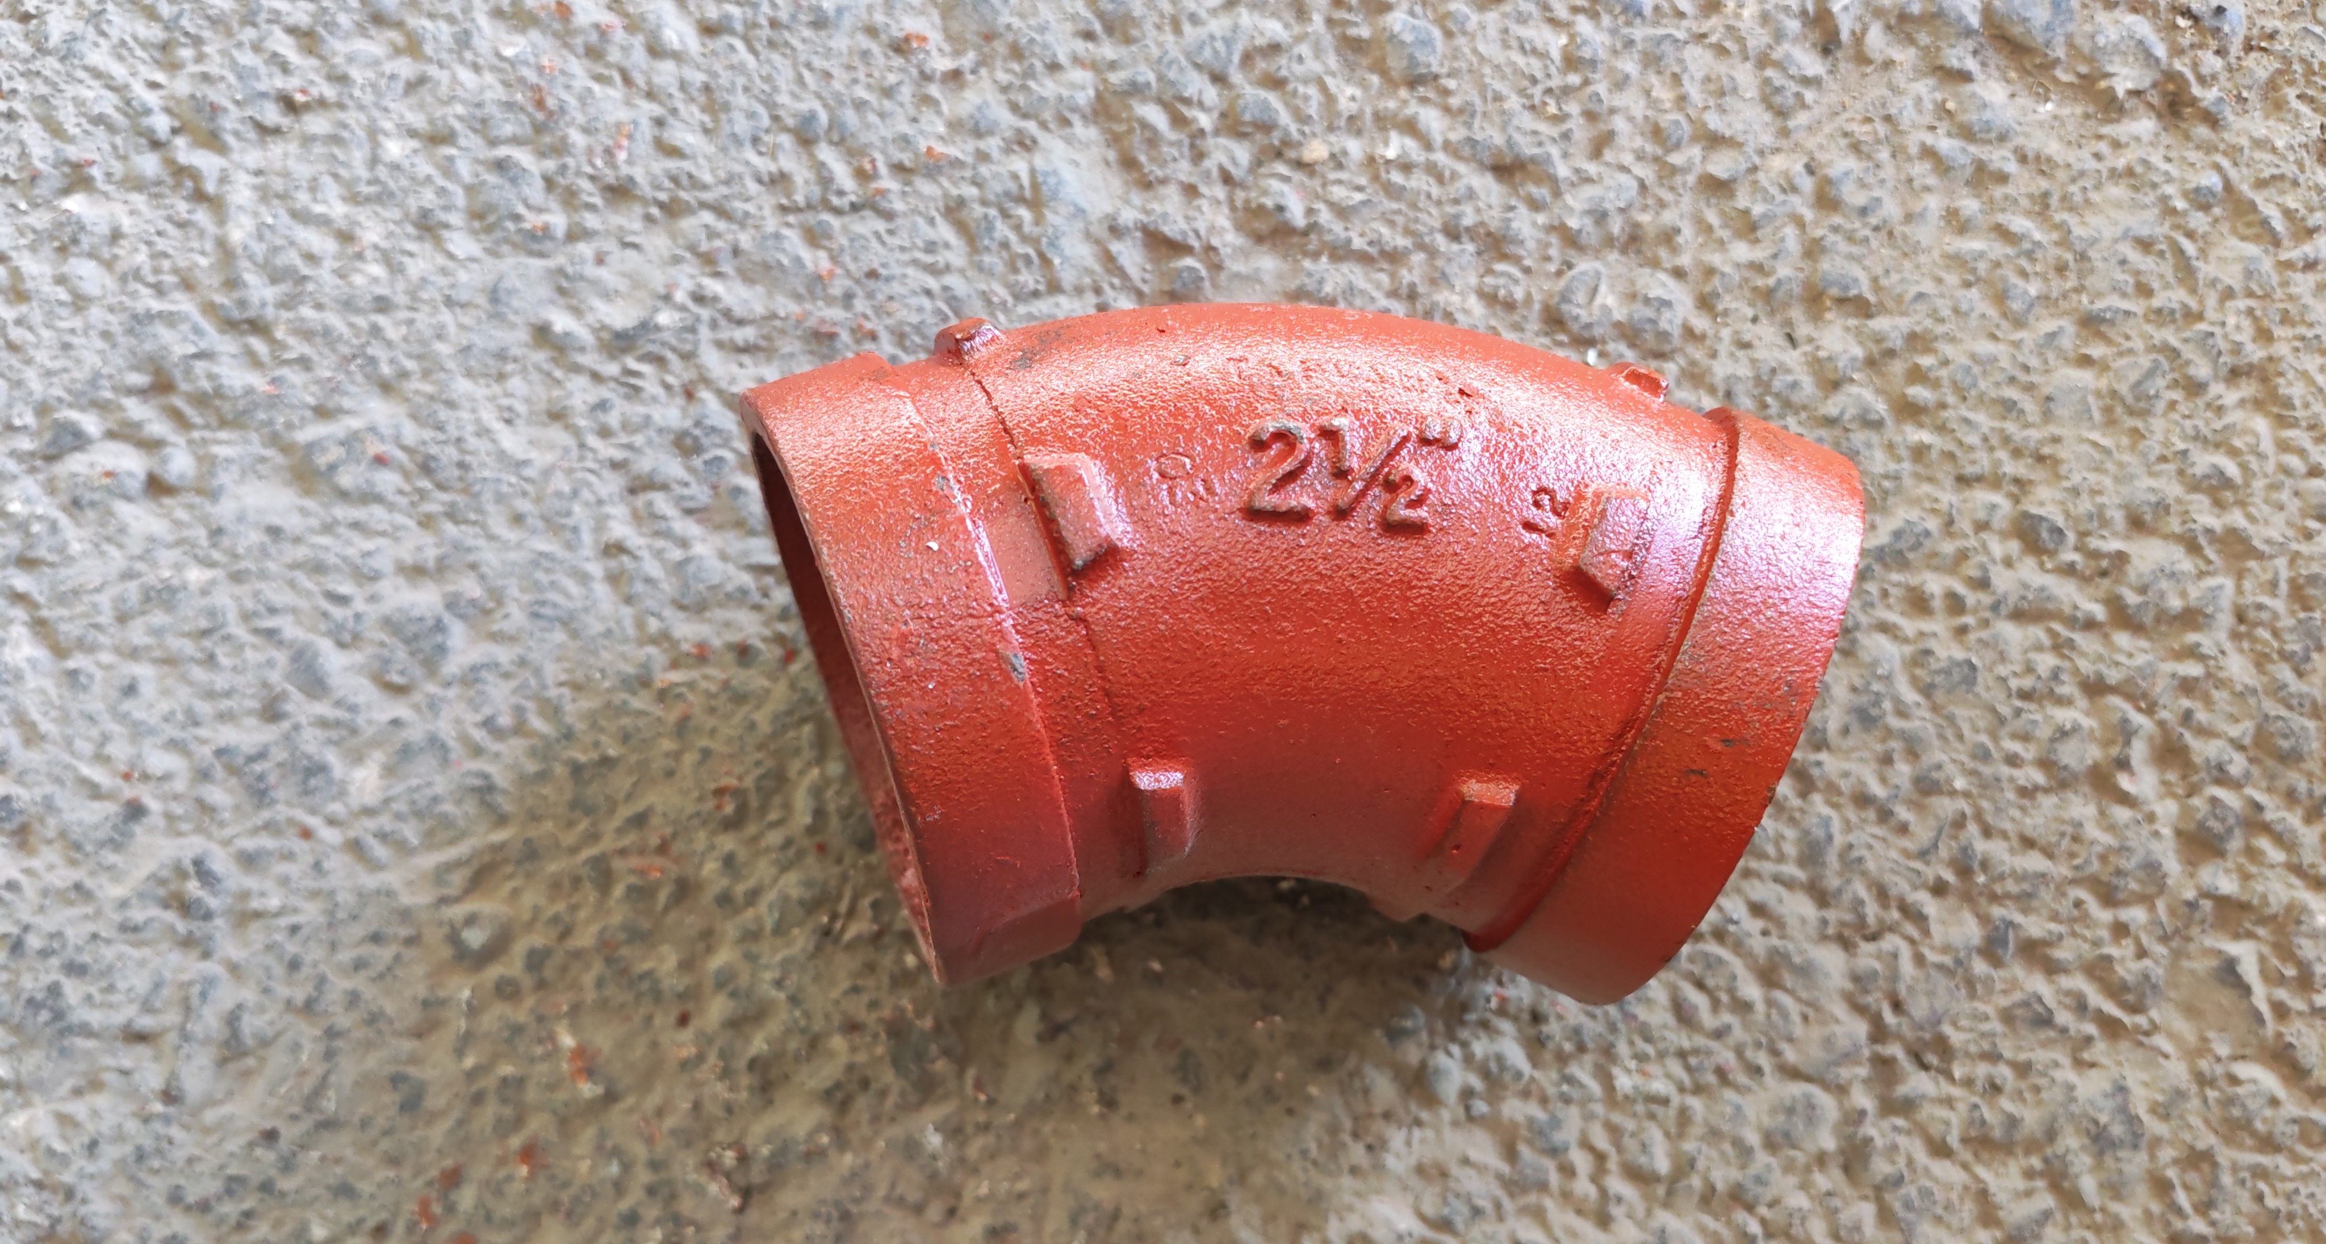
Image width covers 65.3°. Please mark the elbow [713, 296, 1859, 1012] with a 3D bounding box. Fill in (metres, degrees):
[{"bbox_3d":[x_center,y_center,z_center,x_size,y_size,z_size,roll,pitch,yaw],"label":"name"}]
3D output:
[{"bbox_3d":[0.015,0.003,0.225,0.135,0.075,0.085,3,71,-7],"label":"elbow"}]

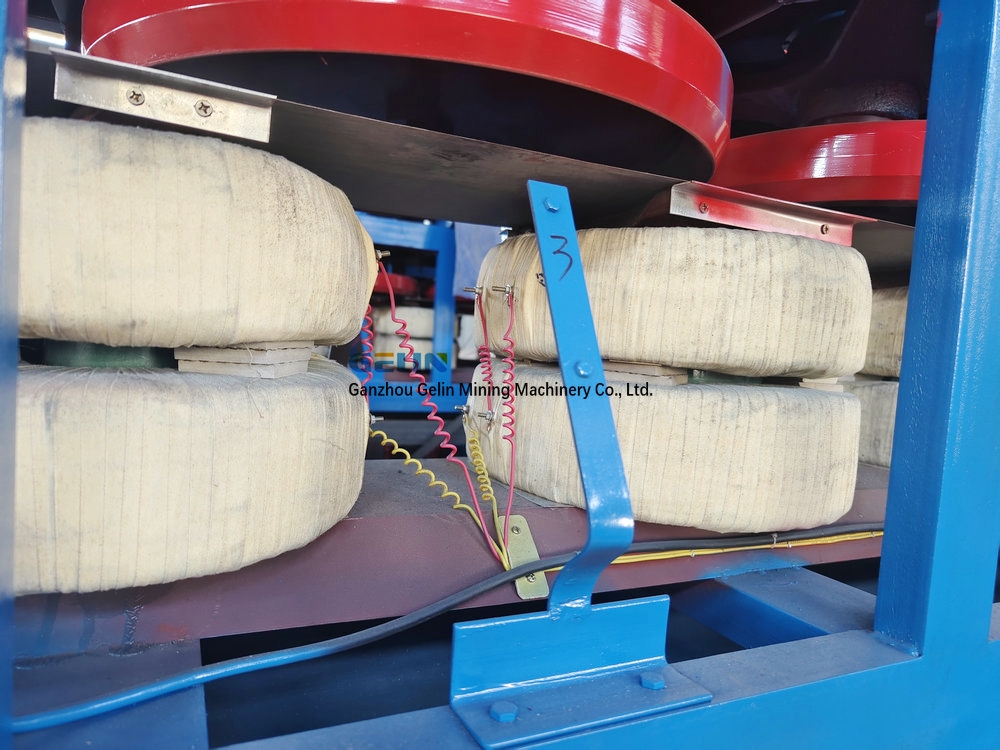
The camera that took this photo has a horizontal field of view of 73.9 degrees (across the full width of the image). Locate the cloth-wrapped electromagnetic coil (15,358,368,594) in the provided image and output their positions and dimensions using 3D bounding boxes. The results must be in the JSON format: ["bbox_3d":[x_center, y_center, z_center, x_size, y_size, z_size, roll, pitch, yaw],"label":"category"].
[{"bbox_3d":[-0.330,0.045,0.580,0.420,0.125,0.480,2,3,-25],"label":"cloth-wrapped electromagnetic coil"}]

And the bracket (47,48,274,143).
[{"bbox_3d":[-0.264,-0.222,0.534,0.159,0.029,0.029,2,4,-25],"label":"bracket"}]

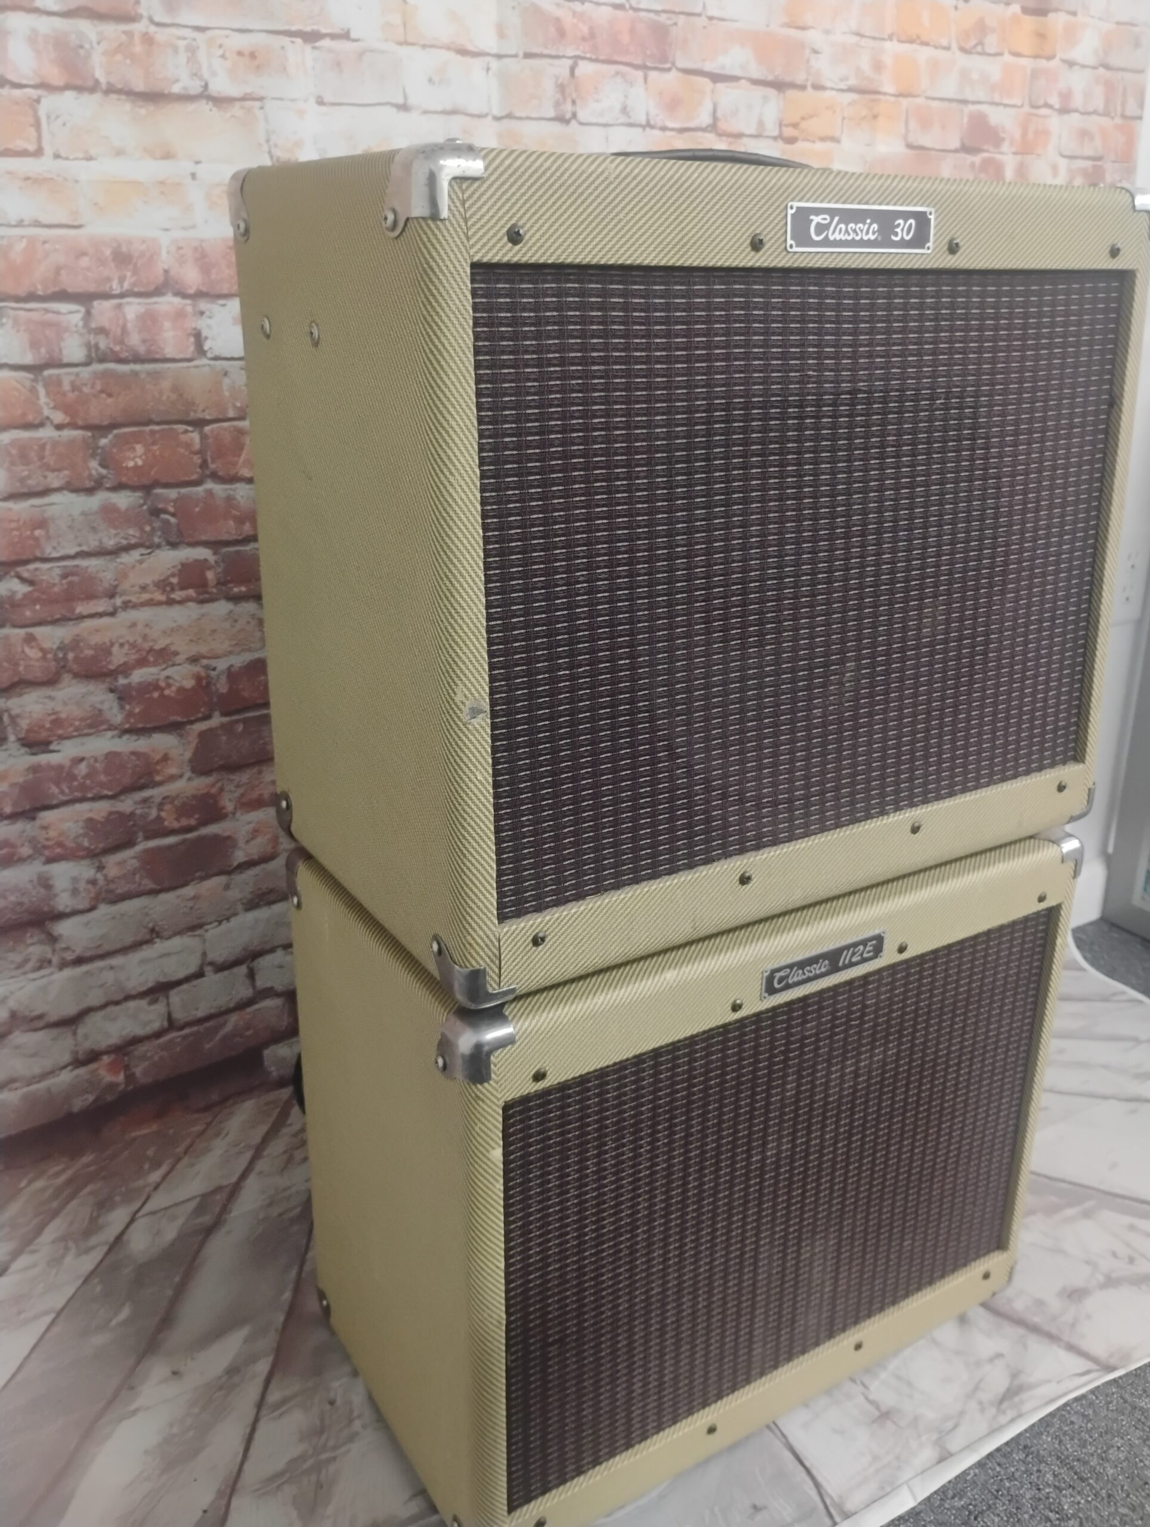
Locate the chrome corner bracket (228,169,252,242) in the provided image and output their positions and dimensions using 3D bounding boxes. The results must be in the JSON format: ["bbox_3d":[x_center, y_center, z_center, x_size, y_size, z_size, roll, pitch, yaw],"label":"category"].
[{"bbox_3d":[-0.181,-0.333,0.738,0.039,0.039,0.045,-12,23,-29],"label":"chrome corner bracket"}]

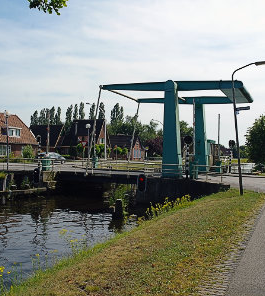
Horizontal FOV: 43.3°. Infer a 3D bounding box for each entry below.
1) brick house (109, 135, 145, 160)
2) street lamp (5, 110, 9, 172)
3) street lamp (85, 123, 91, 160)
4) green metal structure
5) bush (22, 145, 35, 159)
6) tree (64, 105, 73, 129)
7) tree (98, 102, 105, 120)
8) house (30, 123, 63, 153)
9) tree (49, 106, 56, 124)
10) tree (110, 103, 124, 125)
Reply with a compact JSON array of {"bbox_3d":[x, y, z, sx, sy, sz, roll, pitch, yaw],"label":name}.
[{"bbox_3d":[-2.900,-0.083,79.900,9.000,5.800,7.500,-1,-2,25],"label":"brick house"},{"bbox_3d":[-8.900,-0.500,23.500,0.350,4.300,0.350,-1,-2,25],"label":"street lamp"},{"bbox_3d":[-4.400,-0.300,33.000,0.450,4.100,0.450,0,-2,0],"label":"street lamp"},{"bbox_3d":[3.800,-1.200,26.900,10.600,6.800,8.000,-1,-2,25],"label":"green metal structure"},{"bbox_3d":[-16.840,0.696,54.000,2.000,2.450,2.000,0,-2,0],"label":"bush"},{"bbox_3d":[-20.200,-4.950,105.000,2.700,17.500,2.700,0,-2,0],"label":"tree"},{"bbox_3d":[-9.800,-5.250,105.000,2.300,18.100,2.300,0,-2,0],"label":"tree"},{"bbox_3d":[-19.200,-0.885,71.900,11.000,7.200,6.800,-1,-2,25],"label":"house"},{"bbox_3d":[-26.387,-4.783,110.000,2.700,18.000,2.700,0,-2,0],"label":"tree"},{"bbox_3d":[-4.700,-5.250,105.000,4.300,18.100,4.000,0,-2,0],"label":"tree"}]

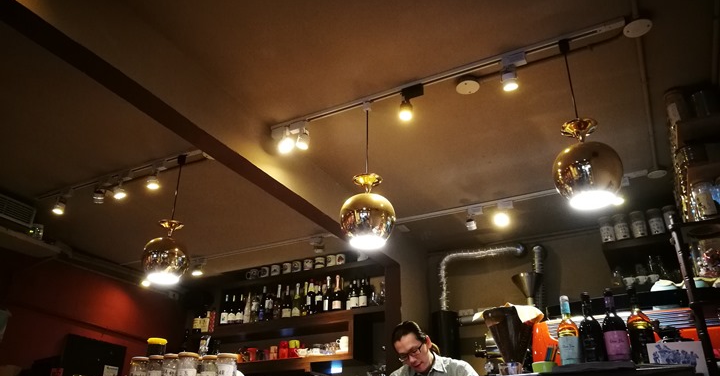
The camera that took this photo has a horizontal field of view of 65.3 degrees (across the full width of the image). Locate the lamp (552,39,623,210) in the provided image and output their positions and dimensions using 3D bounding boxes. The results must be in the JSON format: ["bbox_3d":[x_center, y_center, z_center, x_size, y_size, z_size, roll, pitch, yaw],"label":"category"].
[{"bbox_3d":[0.870,-0.289,2.238,0.250,0.735,0.250,-13,-29,26],"label":"lamp"}]

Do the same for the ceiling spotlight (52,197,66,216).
[{"bbox_3d":[-2.179,0.134,4.080,0.078,0.125,0.085,-13,-30,25],"label":"ceiling spotlight"}]

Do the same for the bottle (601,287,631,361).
[{"bbox_3d":[0.929,0.510,2.050,0.079,0.287,0.079,-11,-28,22],"label":"bottle"}]

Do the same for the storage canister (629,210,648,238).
[{"bbox_3d":[1.925,0.256,3.896,0.094,0.203,0.094,-13,-30,25],"label":"storage canister"}]

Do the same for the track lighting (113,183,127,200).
[{"bbox_3d":[-1.504,0.022,3.512,0.075,0.090,0.080,13,-28,-25],"label":"track lighting"}]

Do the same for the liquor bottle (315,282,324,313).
[{"bbox_3d":[-0.361,0.966,4.882,0.078,0.288,0.078,2,-26,-4],"label":"liquor bottle"}]

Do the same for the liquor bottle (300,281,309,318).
[{"bbox_3d":[-0.480,0.978,4.948,0.082,0.307,0.082,3,-26,-5],"label":"liquor bottle"}]

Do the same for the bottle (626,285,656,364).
[{"bbox_3d":[1.062,0.524,2.127,0.083,0.293,0.083,-13,-30,25],"label":"bottle"}]

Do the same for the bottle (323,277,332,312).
[{"bbox_3d":[-0.271,0.911,4.816,0.087,0.315,0.087,2,-26,-3],"label":"bottle"}]

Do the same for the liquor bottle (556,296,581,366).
[{"bbox_3d":[0.827,0.567,2.234,0.075,0.280,0.075,-13,-30,25],"label":"liquor bottle"}]

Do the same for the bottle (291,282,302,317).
[{"bbox_3d":[-0.581,1.021,5.147,0.085,0.305,0.085,1,-26,0],"label":"bottle"}]

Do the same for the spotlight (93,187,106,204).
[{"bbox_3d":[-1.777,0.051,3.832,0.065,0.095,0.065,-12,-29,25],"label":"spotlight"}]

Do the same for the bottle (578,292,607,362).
[{"bbox_3d":[0.905,0.548,2.195,0.079,0.285,0.079,-13,-30,25],"label":"bottle"}]

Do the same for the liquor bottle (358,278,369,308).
[{"bbox_3d":[0.031,0.910,4.846,0.075,0.250,0.075,-12,-29,25],"label":"liquor bottle"}]

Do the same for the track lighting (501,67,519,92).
[{"bbox_3d":[0.656,-0.476,2.463,0.072,0.100,0.075,-13,-29,26],"label":"track lighting"}]

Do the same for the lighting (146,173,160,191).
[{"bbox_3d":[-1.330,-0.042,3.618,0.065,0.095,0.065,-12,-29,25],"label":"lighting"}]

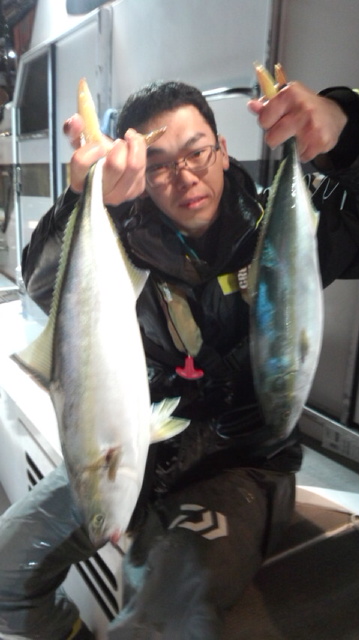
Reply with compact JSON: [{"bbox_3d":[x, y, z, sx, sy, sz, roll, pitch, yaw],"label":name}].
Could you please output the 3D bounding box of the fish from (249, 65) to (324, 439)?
[{"bbox_3d":[0.143,-0.076,0.635,0.115,0.500,0.080,-3,8,-12],"label":"fish"}]

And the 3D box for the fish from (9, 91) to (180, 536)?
[{"bbox_3d":[-0.097,0.008,0.585,0.205,0.570,0.095,2,7,10],"label":"fish"}]

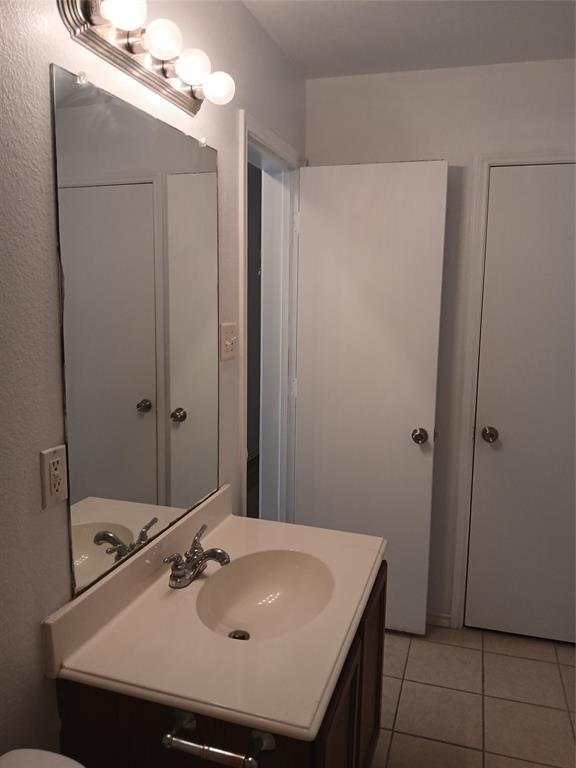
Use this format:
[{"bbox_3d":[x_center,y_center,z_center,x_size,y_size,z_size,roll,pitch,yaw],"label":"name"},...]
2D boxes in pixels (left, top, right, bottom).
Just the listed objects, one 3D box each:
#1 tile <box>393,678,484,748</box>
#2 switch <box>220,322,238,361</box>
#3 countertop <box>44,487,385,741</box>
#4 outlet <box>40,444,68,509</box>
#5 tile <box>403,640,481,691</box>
[{"bbox_3d":[0.575,1.243,2.173,0.304,0.010,0.304,3,9,18],"label":"tile"},{"bbox_3d":[-0.186,-0.137,1.902,0.014,0.115,0.117,3,9,18],"label":"switch"},{"bbox_3d":[-0.080,0.476,1.464,0.545,0.130,0.872,3,9,18],"label":"countertop"},{"bbox_3d":[-0.455,0.183,1.135,0.009,0.114,0.071,3,9,18],"label":"outlet"},{"bbox_3d":[0.670,1.201,2.462,0.304,0.010,0.304,3,9,18],"label":"tile"}]

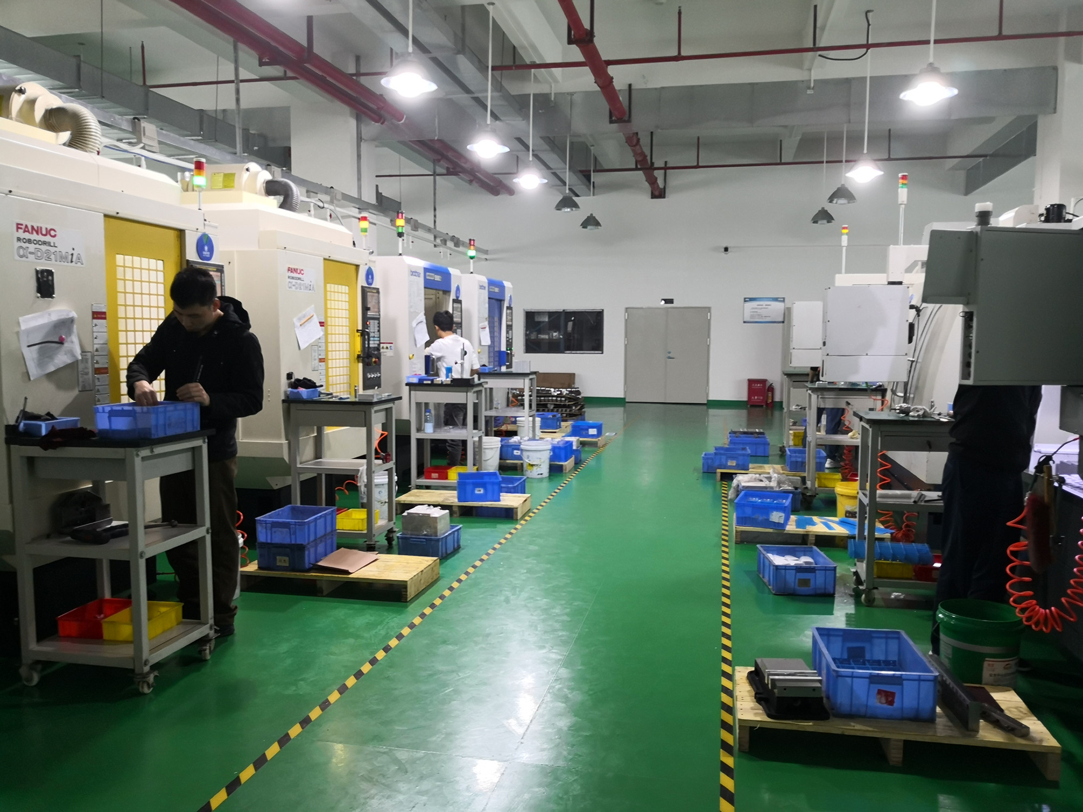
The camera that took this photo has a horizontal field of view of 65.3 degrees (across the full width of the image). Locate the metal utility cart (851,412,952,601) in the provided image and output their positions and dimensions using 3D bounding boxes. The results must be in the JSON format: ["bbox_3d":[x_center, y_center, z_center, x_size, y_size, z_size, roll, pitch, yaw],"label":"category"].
[{"bbox_3d":[1.991,0.534,4.454,0.590,0.985,0.470,1,5,12],"label":"metal utility cart"}]

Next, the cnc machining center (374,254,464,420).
[{"bbox_3d":[-2.071,-0.409,8.823,2.100,2.200,1.600,1,5,12],"label":"cnc machining center"}]

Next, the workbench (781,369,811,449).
[{"bbox_3d":[3.369,0.105,10.488,0.700,1.010,0.500,1,5,12],"label":"workbench"}]

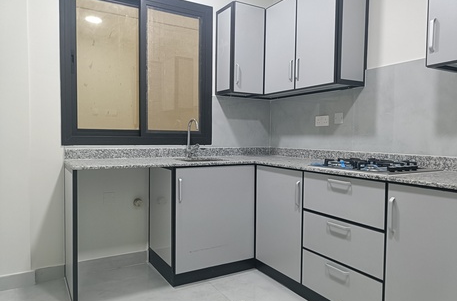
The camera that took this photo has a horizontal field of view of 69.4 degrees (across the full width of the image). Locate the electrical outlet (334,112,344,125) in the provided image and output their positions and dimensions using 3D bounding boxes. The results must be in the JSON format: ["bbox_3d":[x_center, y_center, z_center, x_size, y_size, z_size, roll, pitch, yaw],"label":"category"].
[{"bbox_3d":[0.889,-0.256,2.661,0.015,0.087,0.085,-1,3,-30],"label":"electrical outlet"}]

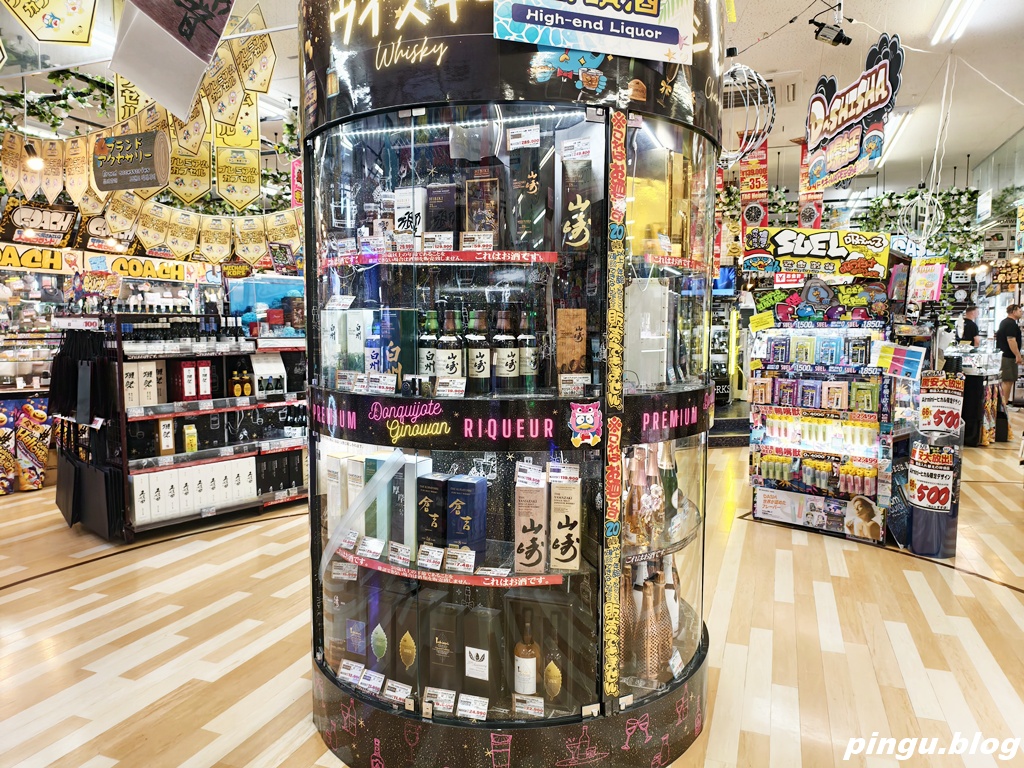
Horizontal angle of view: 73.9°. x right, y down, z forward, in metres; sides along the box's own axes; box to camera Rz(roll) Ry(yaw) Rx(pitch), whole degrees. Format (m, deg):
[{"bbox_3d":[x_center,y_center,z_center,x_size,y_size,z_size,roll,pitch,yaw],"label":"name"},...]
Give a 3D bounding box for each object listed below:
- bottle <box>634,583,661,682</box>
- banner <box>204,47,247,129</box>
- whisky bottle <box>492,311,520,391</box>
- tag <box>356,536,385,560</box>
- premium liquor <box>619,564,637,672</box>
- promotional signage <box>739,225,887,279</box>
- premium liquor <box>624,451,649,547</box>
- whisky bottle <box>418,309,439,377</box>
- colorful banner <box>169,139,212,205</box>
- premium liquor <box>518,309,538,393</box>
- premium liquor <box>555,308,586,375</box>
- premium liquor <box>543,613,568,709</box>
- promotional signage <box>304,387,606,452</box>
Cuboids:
[{"bbox_3d":[0.496,0.890,2.460,0.091,0.340,0.091,0,6,0],"label":"bottle"},{"bbox_3d":[-1.440,-1.470,3.407,0.265,0.390,0.008,-21,-5,32],"label":"banner"},{"bbox_3d":[-0.018,-0.099,2.189,0.085,0.267,0.085,0,4,5],"label":"whisky bottle"},{"bbox_3d":[-0.491,0.571,2.367,0.094,0.065,0.010,8,-22,24],"label":"tag"},{"bbox_3d":[0.442,0.877,2.617,0.088,0.345,0.088,0,5,0],"label":"premium liquor"},{"bbox_3d":[2.309,-0.998,5.172,1.030,0.345,0.020,4,-3,17],"label":"promotional signage"},{"bbox_3d":[0.453,0.405,2.427,0.097,0.337,0.097,1,5,11],"label":"premium liquor"},{"bbox_3d":[-0.279,-0.112,2.374,0.084,0.286,0.084,0,5,-7],"label":"whisky bottle"},{"bbox_3d":[-2.005,-1.321,4.250,0.272,0.400,0.010,-1,6,-8],"label":"colorful banner"},{"bbox_3d":[0.053,-0.110,2.315,0.080,0.285,0.080,0,5,5],"label":"premium liquor"},{"bbox_3d":[0.191,-0.107,2.211,0.091,0.271,0.090,0,6,0],"label":"premium liquor"},{"bbox_3d":[0.150,0.937,2.328,0.085,0.298,0.085,0,5,0],"label":"premium liquor"},{"bbox_3d":[-0.324,0.110,2.261,1.210,0.164,0.275,2,6,26],"label":"promotional signage"}]

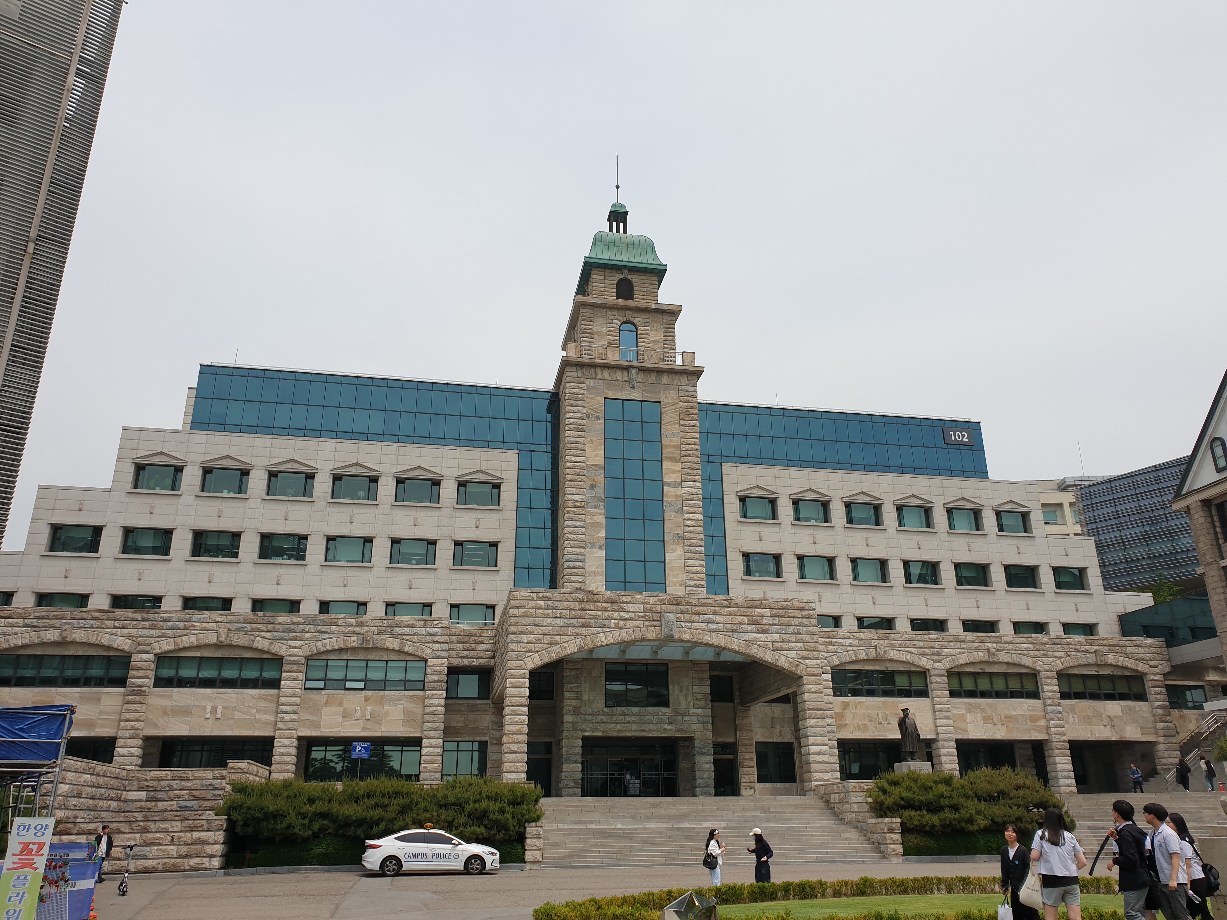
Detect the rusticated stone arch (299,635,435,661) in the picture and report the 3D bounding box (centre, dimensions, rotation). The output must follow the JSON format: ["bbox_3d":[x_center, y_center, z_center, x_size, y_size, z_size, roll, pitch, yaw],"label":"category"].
[{"bbox_3d":[-12.666,9.731,47.639,6.653,1.405,0.700,3,-21,-10],"label":"rusticated stone arch"}]

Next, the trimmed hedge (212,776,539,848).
[{"bbox_3d":[-8.292,12.711,33.606,11.350,2.200,2.500,3,-20,-11],"label":"trimmed hedge"}]

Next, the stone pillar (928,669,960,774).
[{"bbox_3d":[18.557,15.257,52.112,1.040,6.600,0.950,3,-21,-10],"label":"stone pillar"}]

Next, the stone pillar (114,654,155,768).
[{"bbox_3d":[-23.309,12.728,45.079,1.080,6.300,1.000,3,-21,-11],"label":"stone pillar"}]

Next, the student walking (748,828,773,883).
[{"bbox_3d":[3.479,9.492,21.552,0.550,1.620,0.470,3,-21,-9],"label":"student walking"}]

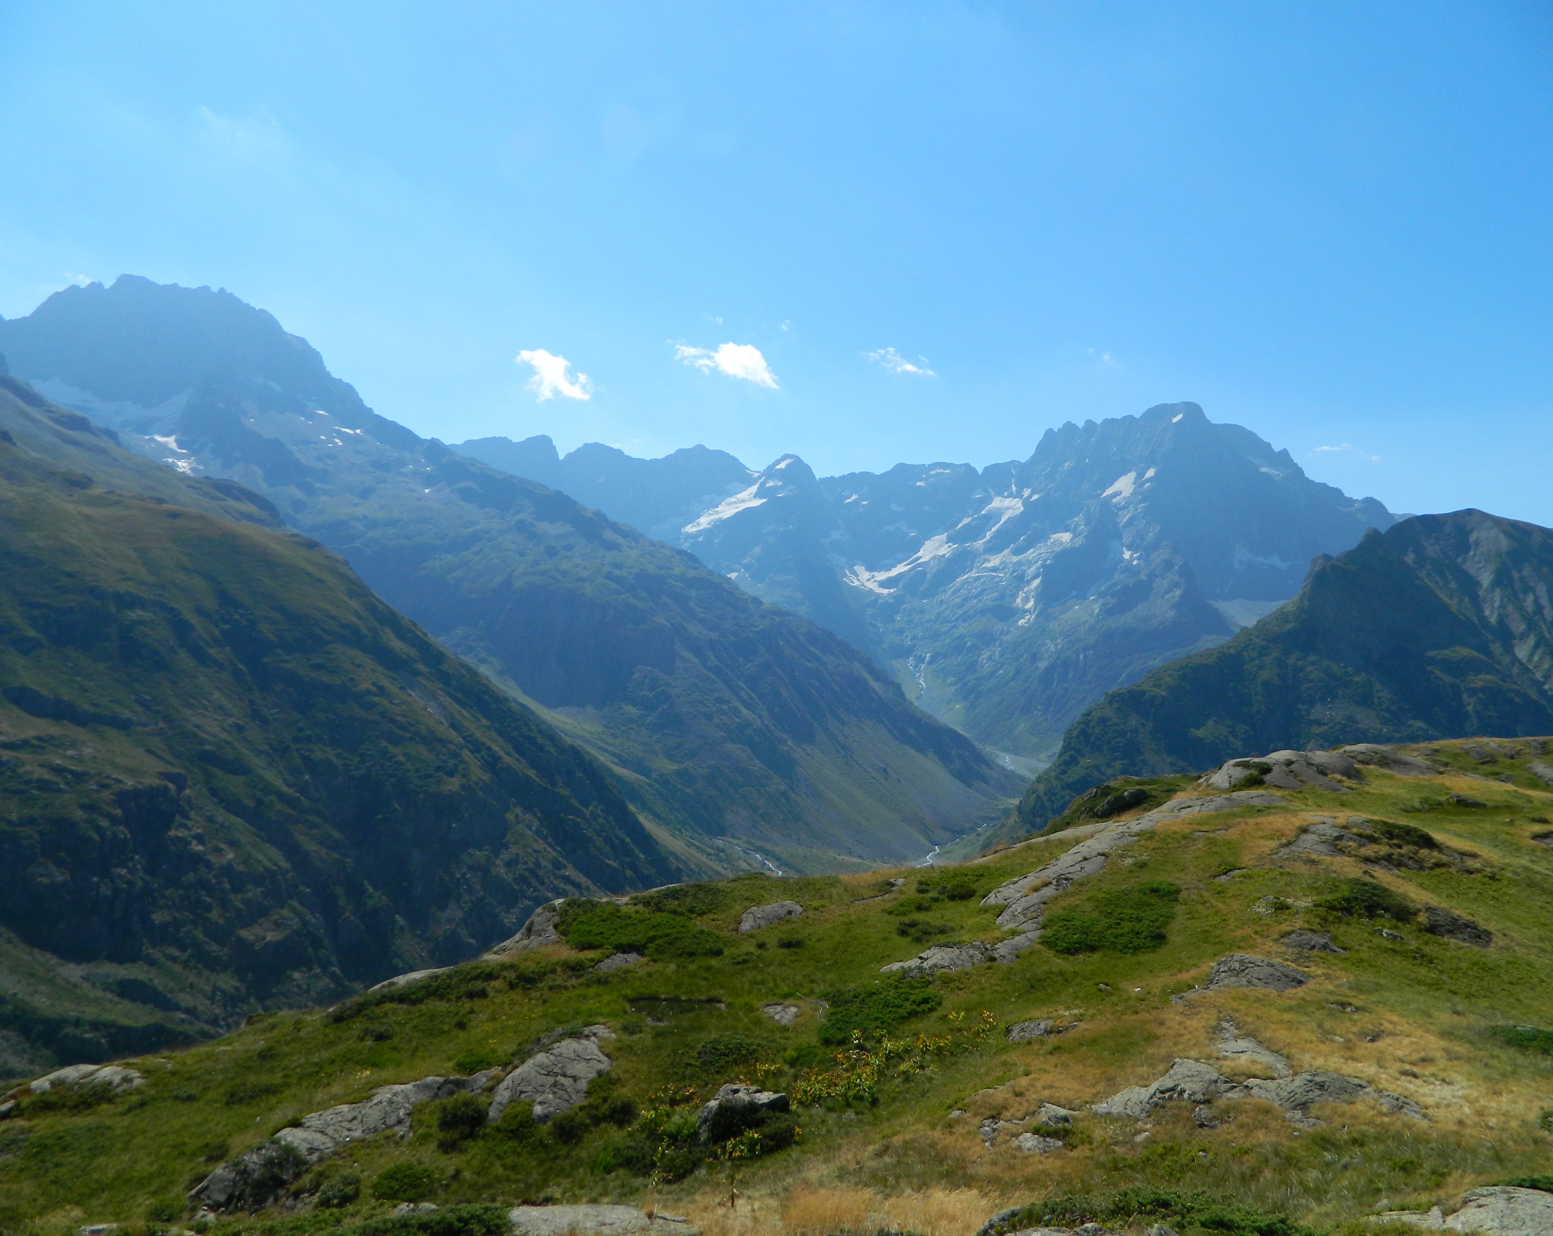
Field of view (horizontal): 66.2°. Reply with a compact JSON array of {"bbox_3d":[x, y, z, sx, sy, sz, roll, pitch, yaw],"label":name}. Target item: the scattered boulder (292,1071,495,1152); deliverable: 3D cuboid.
[{"bbox_3d":[-6.265,8.100,19.500,3.210,0.900,1.600,0,-2,0],"label":"scattered boulder"}]

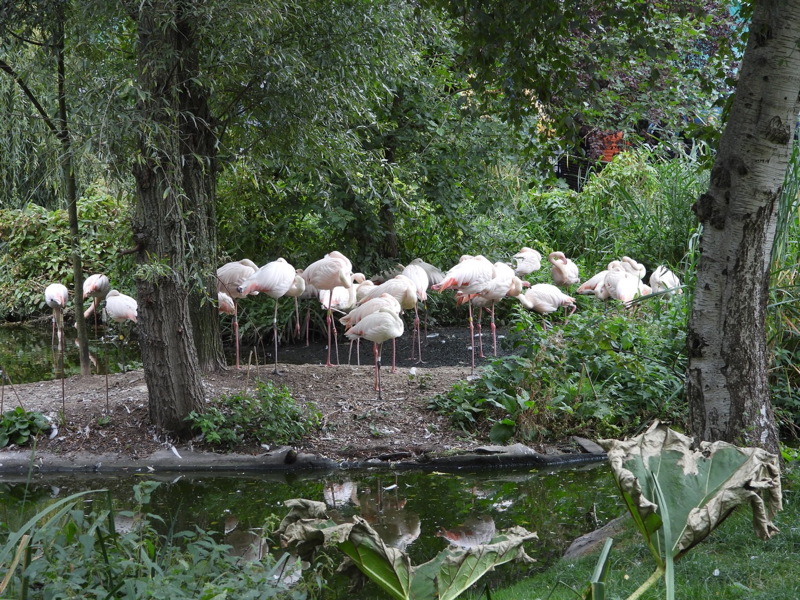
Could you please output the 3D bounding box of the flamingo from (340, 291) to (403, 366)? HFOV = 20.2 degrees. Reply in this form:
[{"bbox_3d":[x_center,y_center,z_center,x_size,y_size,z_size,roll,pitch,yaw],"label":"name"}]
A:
[{"bbox_3d":[-0.233,0.245,18.300,0.500,0.612,0.270,0,3,-6],"label":"flamingo"}]

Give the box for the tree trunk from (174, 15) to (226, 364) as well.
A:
[{"bbox_3d":[-1.602,-0.879,18.000,0.420,2.923,0.420,0,3,0],"label":"tree trunk"}]

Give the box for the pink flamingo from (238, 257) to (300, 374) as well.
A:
[{"bbox_3d":[-1.064,0.124,18.000,0.560,0.947,0.300,-2,4,-37],"label":"pink flamingo"}]

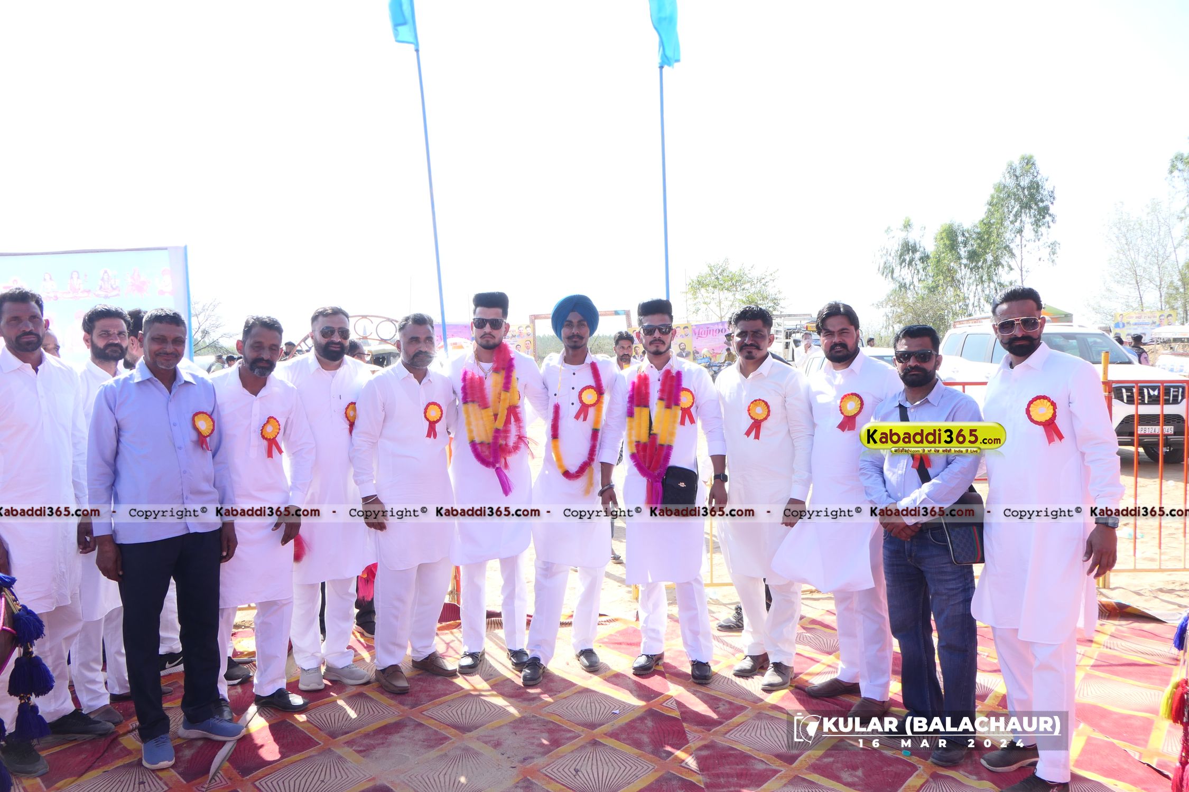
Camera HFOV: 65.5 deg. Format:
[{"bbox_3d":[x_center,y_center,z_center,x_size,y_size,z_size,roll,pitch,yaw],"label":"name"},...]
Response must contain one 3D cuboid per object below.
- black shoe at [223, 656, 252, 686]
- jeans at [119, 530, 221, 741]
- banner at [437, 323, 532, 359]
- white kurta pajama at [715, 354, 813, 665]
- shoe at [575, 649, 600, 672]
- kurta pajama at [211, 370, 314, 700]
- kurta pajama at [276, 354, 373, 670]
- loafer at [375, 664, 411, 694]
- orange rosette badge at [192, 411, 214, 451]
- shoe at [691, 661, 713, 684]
[{"bbox_3d":[-1.768,1.300,4.433,0.290,0.110,0.108,1,4,30],"label":"black shoe"},{"bbox_3d":[-1.721,0.933,3.757,0.375,0.910,0.300,-3,3,-28],"label":"jeans"},{"bbox_3d":[-2.833,-1.326,24.000,2.507,1.150,0.060,-1,3,-2],"label":"banner"},{"bbox_3d":[0.803,0.537,4.380,0.490,1.450,0.350,0,0,23],"label":"white kurta pajama"},{"bbox_3d":[-0.040,1.262,4.561,0.105,0.105,0.285,-2,4,-12],"label":"shoe"},{"bbox_3d":[-1.451,0.590,4.030,0.520,1.420,0.350,-1,0,-22],"label":"kurta pajama"},{"bbox_3d":[-1.312,0.567,4.510,0.540,1.500,0.340,-2,4,-26],"label":"kurta pajama"},{"bbox_3d":[-0.949,1.299,4.325,0.108,0.095,0.290,-4,5,-37],"label":"loafer"},{"bbox_3d":[-1.493,0.135,3.530,0.105,0.155,0.030,-2,-3,-44],"label":"orange rosette badge"},{"bbox_3d":[0.516,1.287,4.451,0.108,0.105,0.290,-1,3,6],"label":"shoe"}]

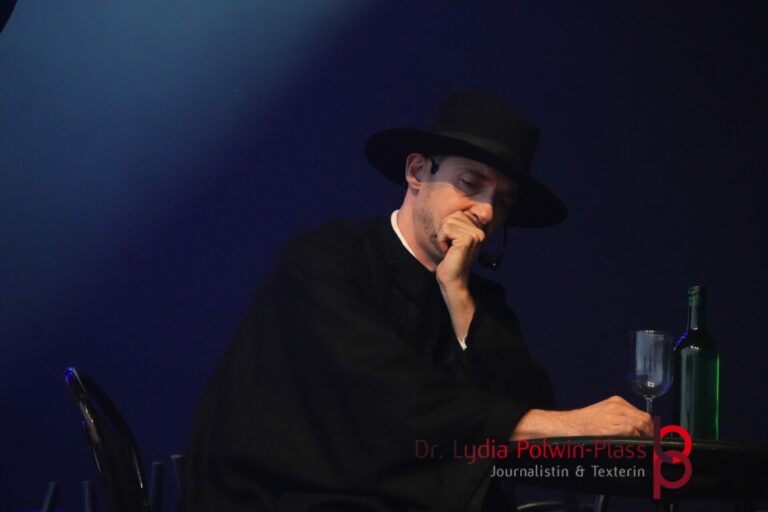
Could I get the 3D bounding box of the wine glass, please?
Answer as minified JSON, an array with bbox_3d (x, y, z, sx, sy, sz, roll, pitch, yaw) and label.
[{"bbox_3d":[0.442,0.228,7.350,0.078,0.200,0.078,0,-7,0],"label":"wine glass"}]

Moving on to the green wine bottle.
[{"bbox_3d":[0.512,0.198,7.228,0.075,0.300,0.075,0,-8,0],"label":"green wine bottle"}]

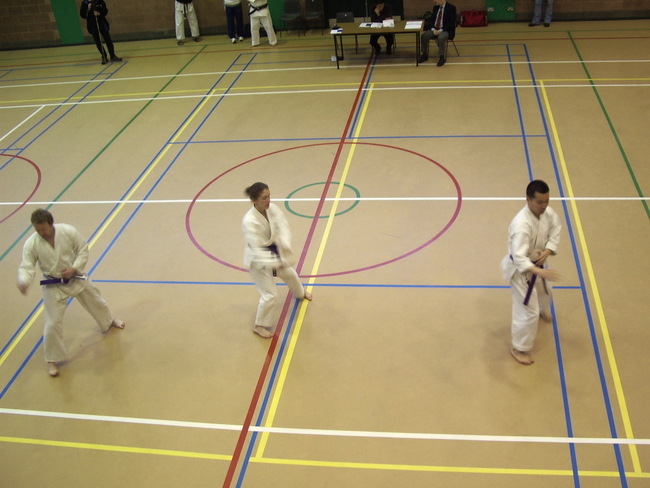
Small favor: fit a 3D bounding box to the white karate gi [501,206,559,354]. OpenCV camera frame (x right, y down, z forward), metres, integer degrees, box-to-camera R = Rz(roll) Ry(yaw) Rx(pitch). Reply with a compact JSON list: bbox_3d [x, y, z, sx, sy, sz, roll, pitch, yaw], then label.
[{"bbox_3d":[1.930,0.283,6.582,0.620,1.410,0.520,-22,35,-23],"label":"white karate gi"}]

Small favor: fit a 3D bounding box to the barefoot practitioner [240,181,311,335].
[{"bbox_3d":[-0.496,0.119,7.216,0.560,1.600,0.750,24,43,39],"label":"barefoot practitioner"}]

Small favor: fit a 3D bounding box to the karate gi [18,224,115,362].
[{"bbox_3d":[-2.631,0.465,7.113,0.820,1.420,0.520,-18,34,-17],"label":"karate gi"}]

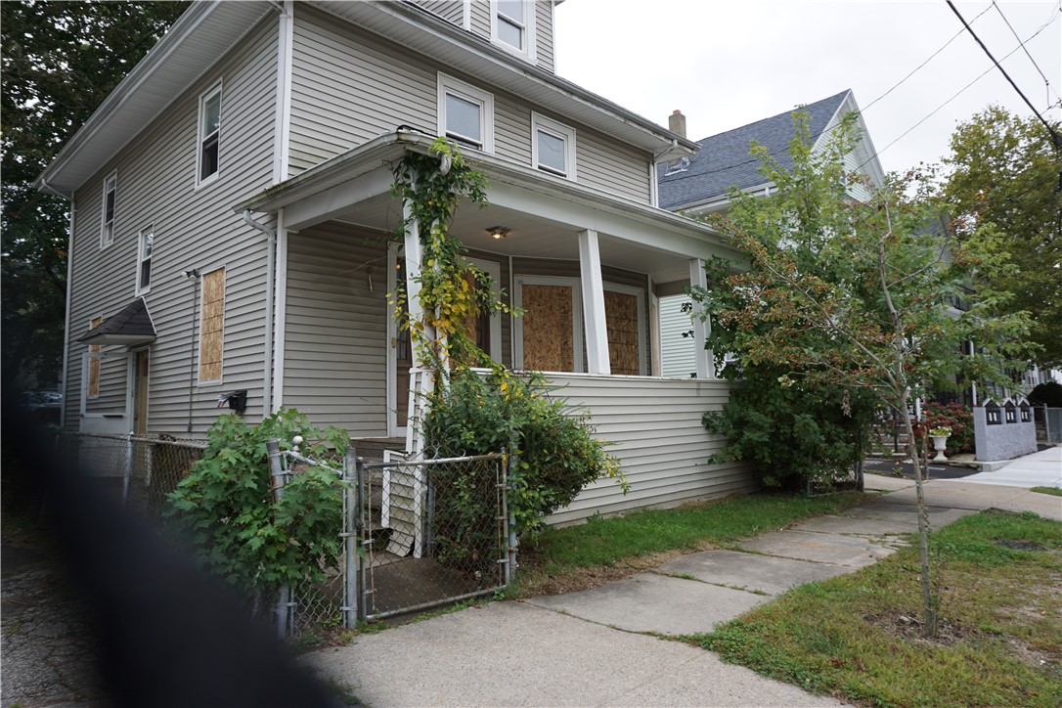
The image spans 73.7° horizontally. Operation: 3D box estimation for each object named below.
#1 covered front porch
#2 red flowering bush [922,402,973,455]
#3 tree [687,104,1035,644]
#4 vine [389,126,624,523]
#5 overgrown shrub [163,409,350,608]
[{"bbox_3d":[0.605,-0.044,9.434,2.668,4.025,7.546,-6,-7,44],"label":"covered front porch"},{"bbox_3d":[8.665,1.558,14.742,1.150,1.150,1.250,-6,-7,44],"label":"red flowering bush"},{"bbox_3d":[1.882,0.134,3.979,1.521,2.714,1.638,-1,-5,0],"label":"tree"},{"bbox_3d":[-0.076,-0.066,6.693,0.994,3.604,2.398,-6,-7,44],"label":"vine"},{"bbox_3d":[-1.581,0.919,4.095,0.889,1.193,1.030,-6,-7,44],"label":"overgrown shrub"}]

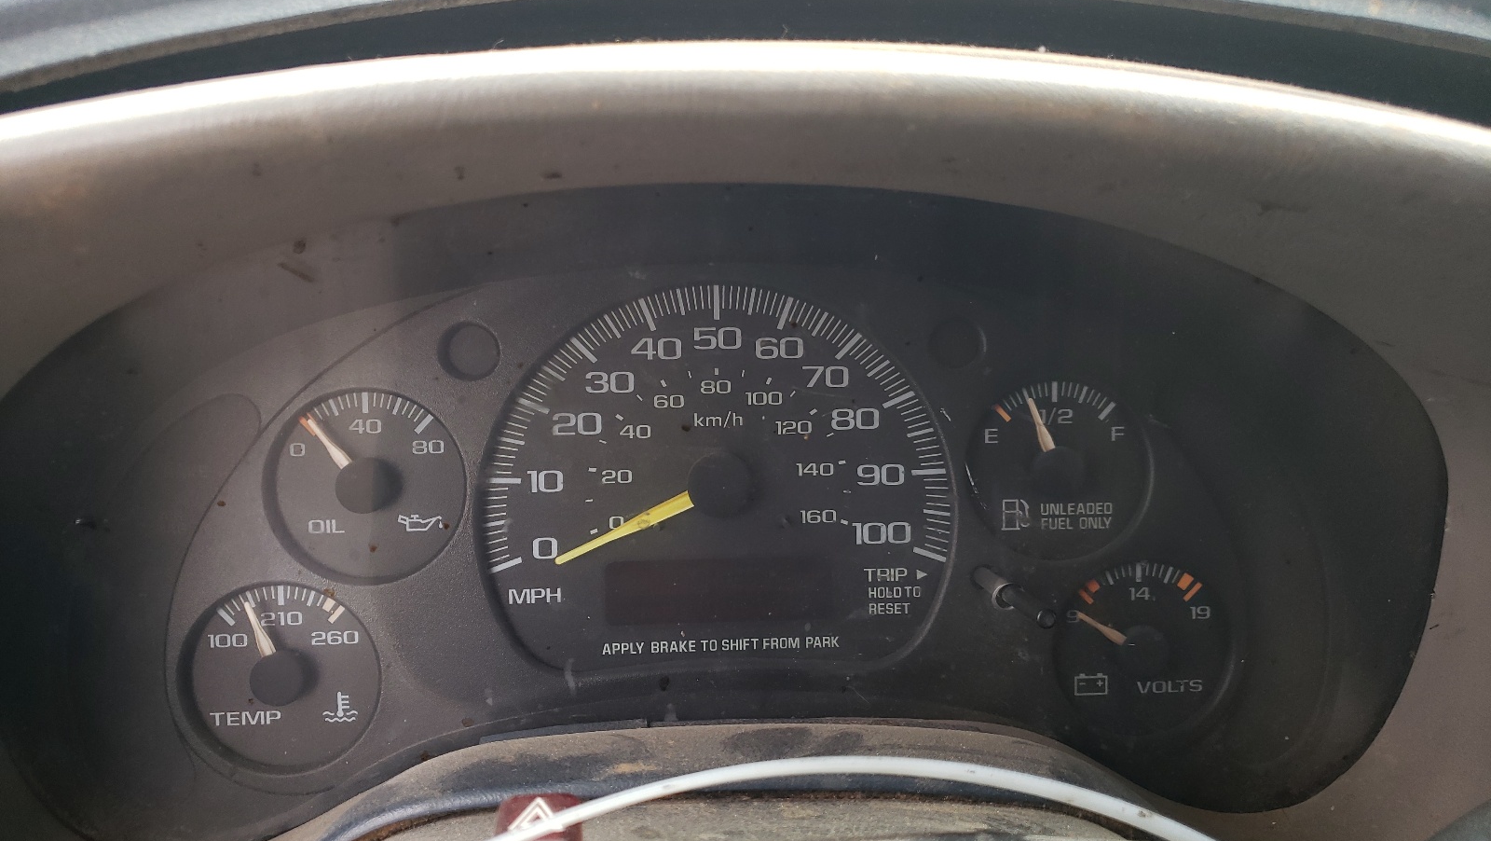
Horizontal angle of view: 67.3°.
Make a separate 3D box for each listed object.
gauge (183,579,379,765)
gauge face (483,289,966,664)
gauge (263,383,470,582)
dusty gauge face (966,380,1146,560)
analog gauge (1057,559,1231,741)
[{"bbox_3d":[-0.121,0.067,0.292,0.049,0.049,0.012,-1,4,-4],"label":"gauge"},{"bbox_3d":[-0.008,0.015,0.296,0.125,0.103,0.016,-1,4,-4],"label":"gauge face"},{"bbox_3d":[-0.098,0.017,0.291,0.050,0.050,0.012,-1,4,-4],"label":"gauge"},{"bbox_3d":[0.084,0.014,0.303,0.050,0.050,0.012,-1,4,-4],"label":"dusty gauge face"},{"bbox_3d":[0.109,0.063,0.307,0.049,0.049,0.012,-1,4,-4],"label":"analog gauge"}]

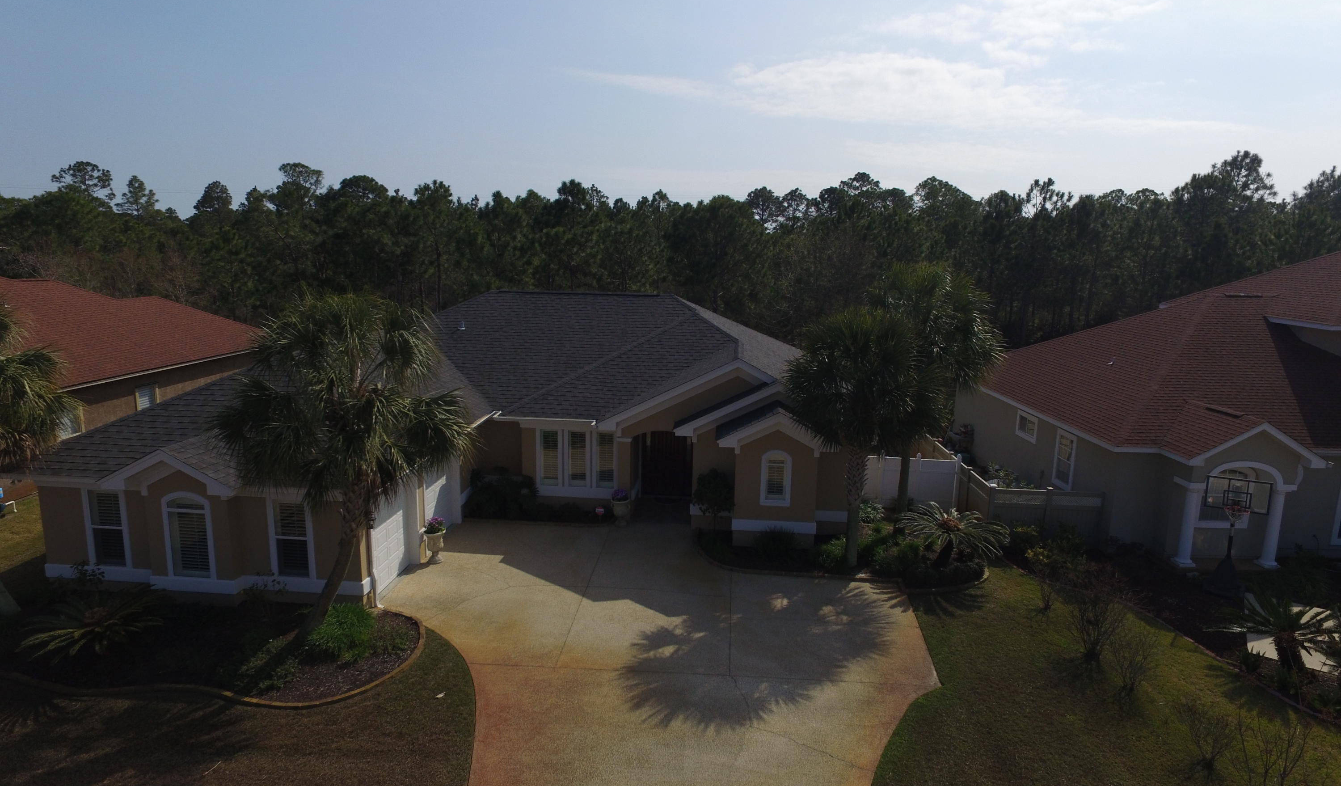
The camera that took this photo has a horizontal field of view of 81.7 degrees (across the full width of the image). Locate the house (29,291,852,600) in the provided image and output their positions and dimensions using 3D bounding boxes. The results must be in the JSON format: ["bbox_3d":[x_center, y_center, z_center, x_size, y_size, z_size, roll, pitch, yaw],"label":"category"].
[{"bbox_3d":[-3.909,-0.082,29.302,21.750,6.920,24.530,2,10,4],"label":"house"}]

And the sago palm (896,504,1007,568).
[{"bbox_3d":[8.055,4.132,22.217,3.000,1.650,2.900,2,10,4],"label":"sago palm"}]

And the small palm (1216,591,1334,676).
[{"bbox_3d":[13.072,5.225,16.641,2.150,1.700,2.100,2,10,4],"label":"small palm"}]

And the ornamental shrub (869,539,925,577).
[{"bbox_3d":[6.361,4.582,21.726,1.500,0.870,1.400,2,10,4],"label":"ornamental shrub"}]

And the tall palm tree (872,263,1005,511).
[{"bbox_3d":[8.440,0.141,25.058,4.000,8.500,4.000,2,10,4],"label":"tall palm tree"}]

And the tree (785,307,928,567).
[{"bbox_3d":[4.983,1.341,21.422,3.800,7.300,3.800,2,10,4],"label":"tree"}]

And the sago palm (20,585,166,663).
[{"bbox_3d":[-12.233,4.952,16.652,2.500,1.200,2.450,2,10,4],"label":"sago palm"}]

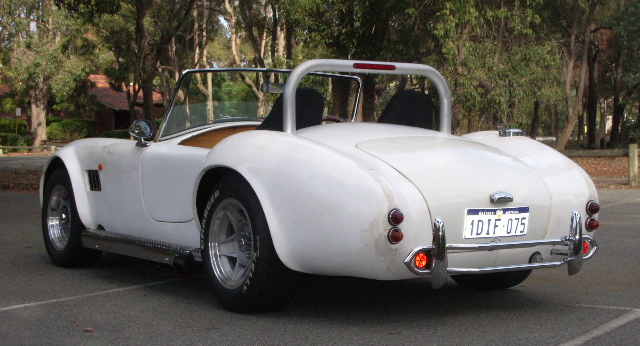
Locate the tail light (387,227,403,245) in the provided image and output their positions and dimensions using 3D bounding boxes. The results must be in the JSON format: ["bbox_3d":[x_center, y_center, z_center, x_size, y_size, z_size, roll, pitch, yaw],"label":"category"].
[{"bbox_3d":[0.311,0.263,4.765,0.071,0.070,0.046,-1,2,-34],"label":"tail light"}]

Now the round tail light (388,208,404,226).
[{"bbox_3d":[0.312,0.186,4.762,0.071,0.072,0.046,-1,2,-34],"label":"round tail light"}]

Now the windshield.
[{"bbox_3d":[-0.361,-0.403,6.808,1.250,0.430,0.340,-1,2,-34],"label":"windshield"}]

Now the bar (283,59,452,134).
[{"bbox_3d":[0.267,-0.377,5.869,1.050,0.375,0.075,-1,2,-34],"label":"bar"}]

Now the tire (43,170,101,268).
[{"bbox_3d":[-1.578,0.286,7.417,0.230,0.648,0.648,-1,2,-34],"label":"tire"}]

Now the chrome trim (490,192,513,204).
[{"bbox_3d":[0.809,0.108,5.096,0.100,0.050,0.050,-1,2,-34],"label":"chrome trim"}]

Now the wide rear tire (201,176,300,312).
[{"bbox_3d":[-0.308,0.333,5.491,0.280,0.664,0.664,-1,2,-34],"label":"wide rear tire"}]

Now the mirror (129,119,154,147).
[{"bbox_3d":[-1.014,-0.231,6.556,0.120,0.155,0.120,-1,2,-34],"label":"mirror"}]

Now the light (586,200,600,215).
[{"bbox_3d":[1.289,0.166,5.416,0.071,0.072,0.046,-1,2,-34],"label":"light"}]

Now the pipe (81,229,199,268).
[{"bbox_3d":[-1.049,0.419,6.466,0.155,0.130,1.380,-1,2,-34],"label":"pipe"}]

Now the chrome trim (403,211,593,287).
[{"bbox_3d":[0.818,0.334,5.066,1.140,0.295,0.160,-1,2,-34],"label":"chrome trim"}]

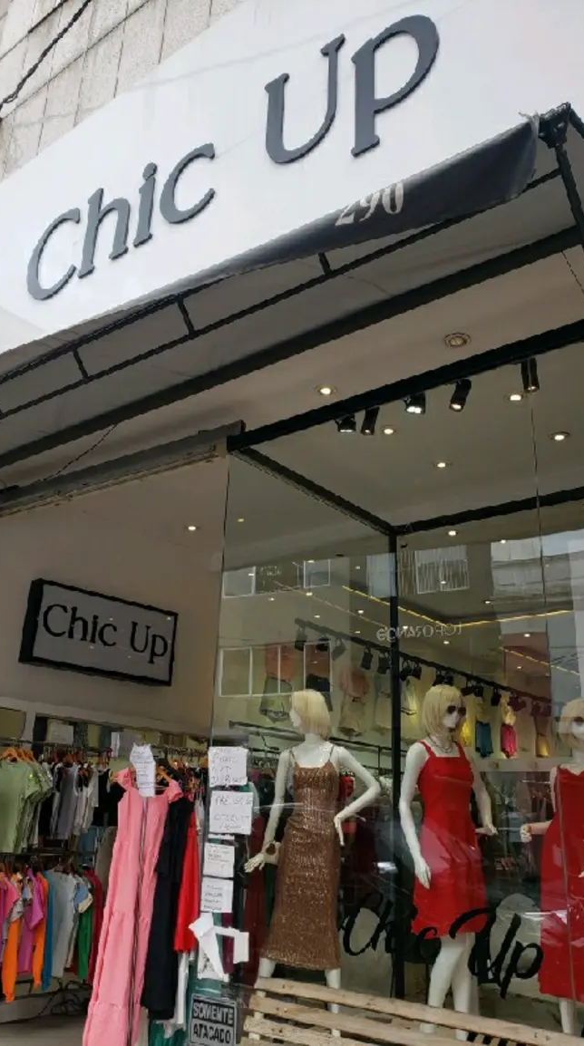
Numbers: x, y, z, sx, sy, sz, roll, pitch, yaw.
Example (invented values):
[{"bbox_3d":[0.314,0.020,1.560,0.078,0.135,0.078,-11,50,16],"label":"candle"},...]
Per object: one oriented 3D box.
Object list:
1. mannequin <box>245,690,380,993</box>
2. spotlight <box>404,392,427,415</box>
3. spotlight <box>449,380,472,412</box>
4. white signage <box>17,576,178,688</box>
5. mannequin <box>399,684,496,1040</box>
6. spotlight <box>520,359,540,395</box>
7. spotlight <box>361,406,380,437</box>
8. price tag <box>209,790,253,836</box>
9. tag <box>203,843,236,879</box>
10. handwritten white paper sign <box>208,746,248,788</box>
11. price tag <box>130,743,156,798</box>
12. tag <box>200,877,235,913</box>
[{"bbox_3d":[0.127,1.797,4.238,0.700,1.770,0.380,-7,-21,23],"label":"mannequin"},{"bbox_3d":[0.680,-0.670,4.350,0.100,0.130,0.100,-1,-32,9],"label":"spotlight"},{"bbox_3d":[0.922,-0.711,4.289,0.077,0.178,0.081,8,-15,41],"label":"spotlight"},{"bbox_3d":[-1.759,1.065,7.426,0.150,0.714,1.685,-13,-24,36],"label":"white signage"},{"bbox_3d":[0.788,1.738,4.083,0.480,1.770,0.360,8,-20,-16],"label":"mannequin"},{"bbox_3d":[1.227,-0.772,4.052,0.077,0.178,0.081,-15,-25,35],"label":"spotlight"},{"bbox_3d":[0.464,-0.614,4.629,0.077,0.178,0.081,0,-21,40],"label":"spotlight"},{"bbox_3d":[-0.326,1.556,4.216,0.295,0.208,0.008,-13,-24,36],"label":"price tag"},{"bbox_3d":[-0.387,1.792,4.177,0.214,0.150,0.008,-13,-24,36],"label":"tag"},{"bbox_3d":[-0.351,1.343,4.317,0.277,0.202,0.008,-13,-24,36],"label":"handwritten white paper sign"},{"bbox_3d":[-0.821,1.378,4.367,0.145,0.275,0.040,-9,-21,10],"label":"price tag"},{"bbox_3d":[-0.390,1.951,4.120,0.214,0.150,0.008,-13,-24,36],"label":"tag"}]

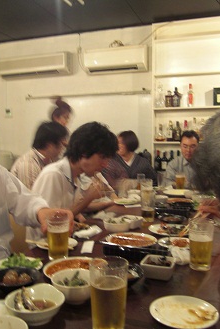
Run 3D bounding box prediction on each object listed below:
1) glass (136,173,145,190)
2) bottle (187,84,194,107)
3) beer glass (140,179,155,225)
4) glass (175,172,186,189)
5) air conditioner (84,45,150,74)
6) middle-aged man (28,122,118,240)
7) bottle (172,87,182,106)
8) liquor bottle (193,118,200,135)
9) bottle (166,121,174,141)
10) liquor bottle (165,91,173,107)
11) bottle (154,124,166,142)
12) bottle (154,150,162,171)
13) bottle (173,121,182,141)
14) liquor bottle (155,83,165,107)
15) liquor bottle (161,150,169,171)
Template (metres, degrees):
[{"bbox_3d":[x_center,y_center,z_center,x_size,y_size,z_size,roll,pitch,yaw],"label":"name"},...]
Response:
[{"bbox_3d":[0.274,0.154,3.097,0.072,0.138,0.072,1,2,19],"label":"glass"},{"bbox_3d":[0.978,-0.831,4.279,0.071,0.272,0.070,1,3,19],"label":"bottle"},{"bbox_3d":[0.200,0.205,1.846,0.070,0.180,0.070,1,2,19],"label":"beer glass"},{"bbox_3d":[0.593,0.151,2.977,0.077,0.136,0.077,1,2,19],"label":"glass"},{"bbox_3d":[0.079,-1.266,4.364,0.775,0.260,0.210,1,2,19],"label":"air conditioner"},{"bbox_3d":[-0.150,0.375,1.770,0.620,1.170,0.480,1,2,15],"label":"middle-aged man"},{"bbox_3d":[0.817,-0.823,4.335,0.090,0.238,0.075,1,3,19],"label":"bottle"},{"bbox_3d":[1.035,-0.425,4.280,0.085,0.279,0.080,1,3,19],"label":"liquor bottle"},{"bbox_3d":[0.719,-0.394,4.236,0.080,0.245,0.080,1,2,19],"label":"bottle"},{"bbox_3d":[0.735,-0.806,4.364,0.097,0.194,0.080,1,3,19],"label":"liquor bottle"},{"bbox_3d":[0.632,-0.392,4.420,0.118,0.200,0.100,1,3,19],"label":"bottle"},{"bbox_3d":[0.608,-0.029,4.446,0.076,0.289,0.076,1,3,19],"label":"bottle"},{"bbox_3d":[0.807,-0.391,4.205,0.083,0.242,0.083,1,2,19],"label":"bottle"},{"bbox_3d":[0.604,-0.827,4.258,0.108,0.301,0.108,1,2,19],"label":"liquor bottle"},{"bbox_3d":[0.683,-0.022,4.420,0.076,0.275,0.076,1,3,19],"label":"liquor bottle"}]

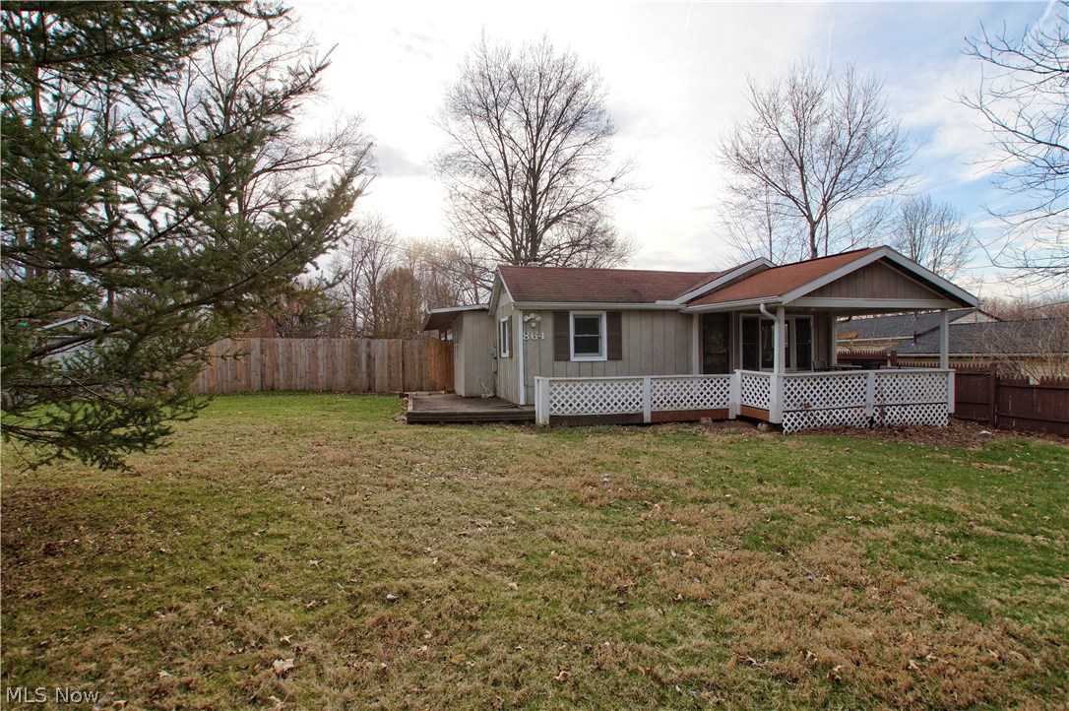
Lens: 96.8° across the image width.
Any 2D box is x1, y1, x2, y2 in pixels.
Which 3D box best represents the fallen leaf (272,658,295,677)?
[{"bbox_3d":[-1.177,1.466,2.230,0.100,0.035,0.090,-1,1,-14],"label":"fallen leaf"}]

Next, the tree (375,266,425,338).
[{"bbox_3d":[-7.885,-2.124,28.078,3.019,6.264,3.019,-1,1,-14],"label":"tree"}]

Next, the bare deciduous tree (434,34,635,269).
[{"bbox_3d":[0.098,-8.682,27.238,11.423,19.207,11.423,-1,1,-14],"label":"bare deciduous tree"}]

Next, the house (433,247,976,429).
[{"bbox_3d":[2.712,-0.566,12.351,10.600,3.750,8.500,-1,1,-14],"label":"house"}]

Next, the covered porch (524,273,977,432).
[{"bbox_3d":[4.181,-0.301,9.964,8.700,3.300,3.050,-1,1,-14],"label":"covered porch"}]

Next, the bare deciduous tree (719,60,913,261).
[{"bbox_3d":[13.765,-6.721,23.188,9.444,15.230,9.444,-1,1,-14],"label":"bare deciduous tree"}]

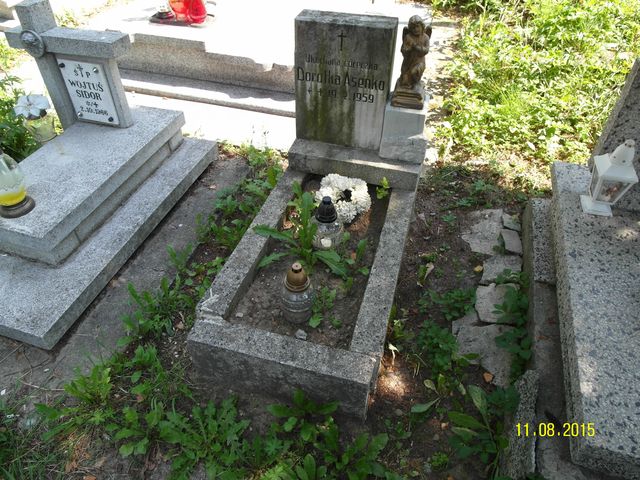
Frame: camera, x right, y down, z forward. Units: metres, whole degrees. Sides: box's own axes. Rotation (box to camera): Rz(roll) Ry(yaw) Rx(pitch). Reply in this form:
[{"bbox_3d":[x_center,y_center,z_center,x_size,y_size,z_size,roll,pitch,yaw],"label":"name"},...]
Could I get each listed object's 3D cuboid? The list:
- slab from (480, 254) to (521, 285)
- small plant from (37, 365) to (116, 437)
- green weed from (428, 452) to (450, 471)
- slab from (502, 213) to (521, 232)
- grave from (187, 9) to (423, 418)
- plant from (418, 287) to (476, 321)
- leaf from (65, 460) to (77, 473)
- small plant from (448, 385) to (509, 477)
[{"bbox_3d":[0.830,0.149,2.038,0.173,0.042,0.194,15,43,15],"label":"slab"},{"bbox_3d":[-0.829,0.540,1.513,0.240,0.116,0.274,1,42,0],"label":"small plant"},{"bbox_3d":[0.382,0.704,1.418,0.070,0.035,0.061,1,42,0],"label":"green weed"},{"bbox_3d":[0.991,-0.079,2.302,0.095,0.037,0.126,15,43,15],"label":"slab"},{"bbox_3d":[0.060,-0.239,1.816,0.661,0.913,1.449,11,43,10],"label":"grave"},{"bbox_3d":[0.533,0.268,1.855,0.242,0.068,0.149,1,42,0],"label":"plant"},{"bbox_3d":[-0.786,0.713,1.397,0.035,0.011,0.036,1,42,0],"label":"leaf"},{"bbox_3d":[0.512,0.610,1.442,0.180,0.147,0.298,1,42,0],"label":"small plant"}]

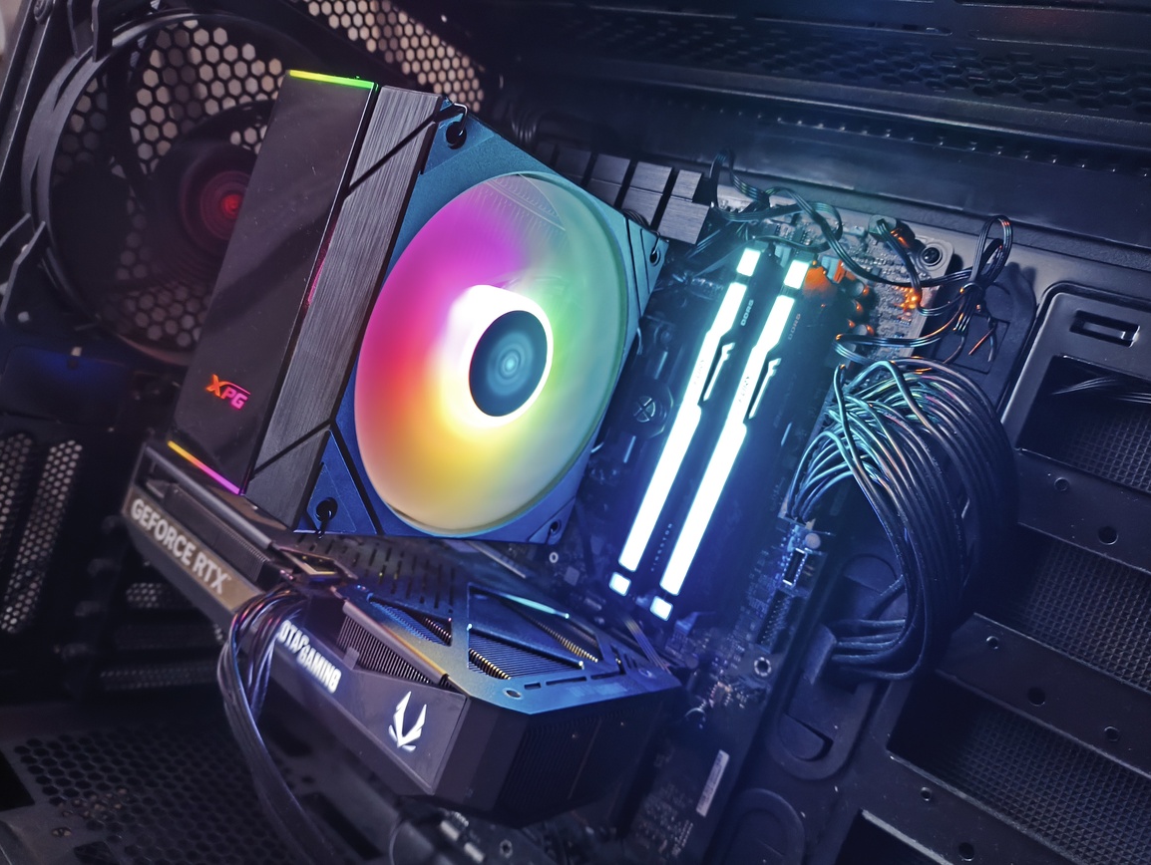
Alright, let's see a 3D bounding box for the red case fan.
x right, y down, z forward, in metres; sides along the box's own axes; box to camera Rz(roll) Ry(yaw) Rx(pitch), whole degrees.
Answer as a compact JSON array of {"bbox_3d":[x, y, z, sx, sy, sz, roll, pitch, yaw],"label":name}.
[{"bbox_3d":[-0.131,-0.085,0.307,0.025,0.120,0.120,24,7,35],"label":"red case fan"}]

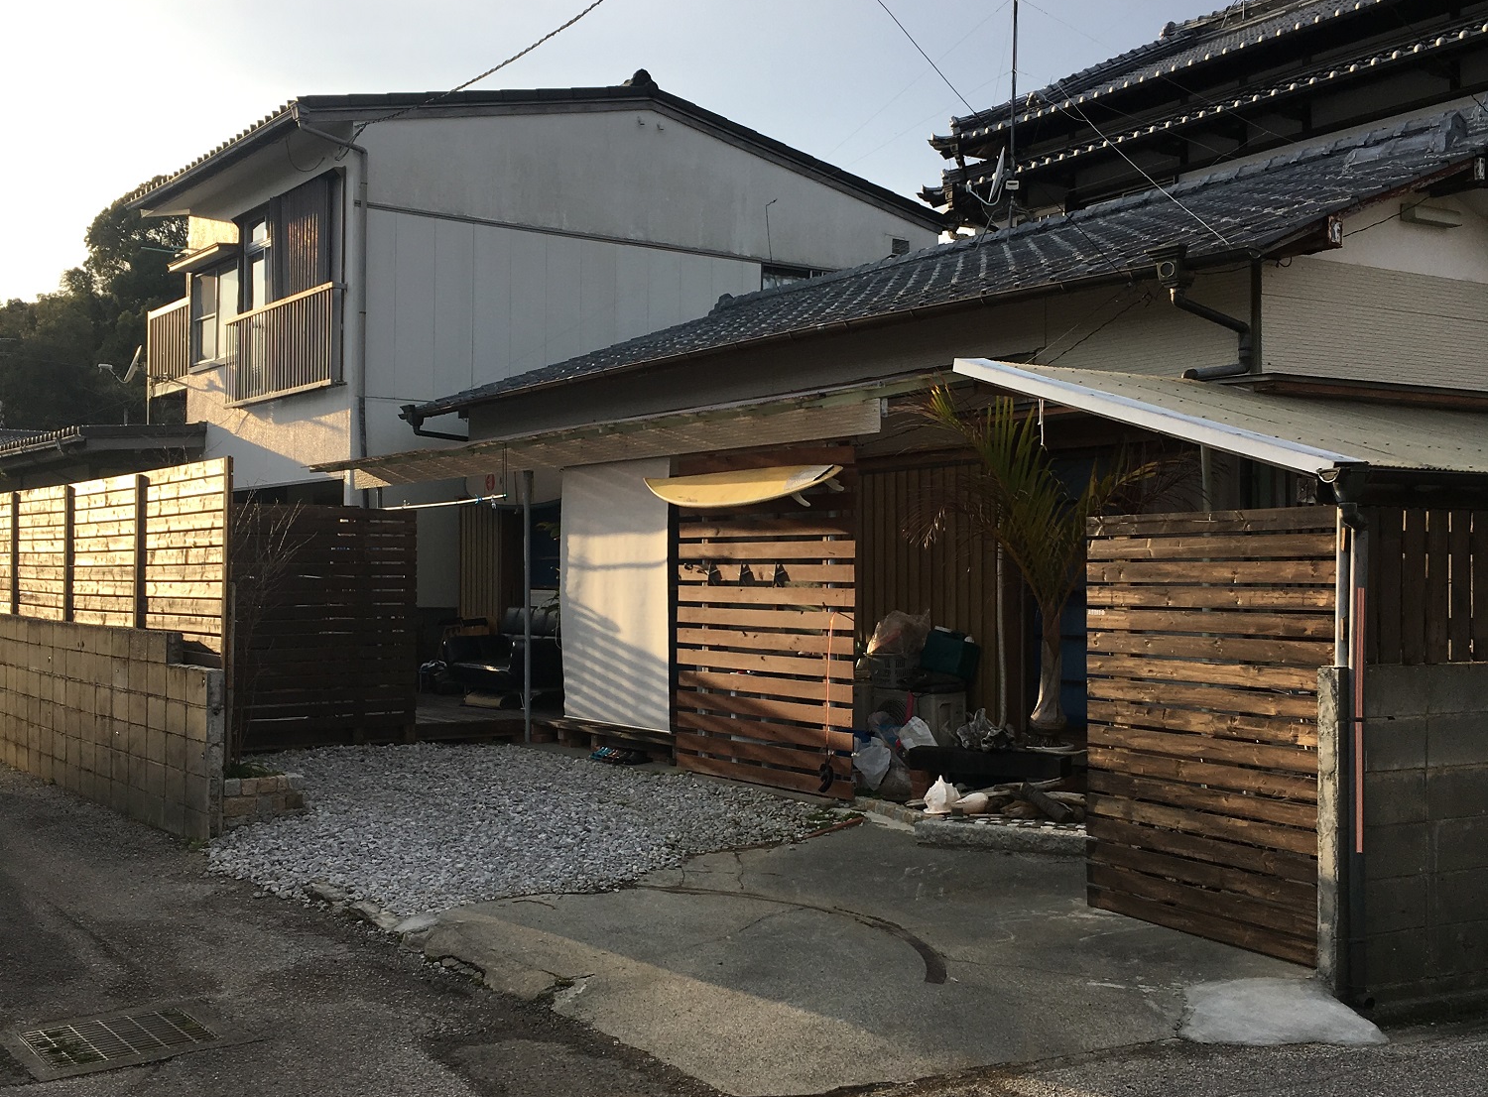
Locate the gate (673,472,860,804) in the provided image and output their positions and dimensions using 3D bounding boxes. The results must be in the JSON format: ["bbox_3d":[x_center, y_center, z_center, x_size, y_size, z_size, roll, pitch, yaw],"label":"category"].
[{"bbox_3d":[0.100,0.430,9.610,0.060,1.830,1.710,0,-1,-36],"label":"gate"}]

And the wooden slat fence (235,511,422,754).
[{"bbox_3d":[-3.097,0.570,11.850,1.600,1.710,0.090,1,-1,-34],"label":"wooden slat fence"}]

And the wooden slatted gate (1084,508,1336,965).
[{"bbox_3d":[1.870,0.717,6.785,0.060,1.730,1.420,0,-1,-28],"label":"wooden slatted gate"}]

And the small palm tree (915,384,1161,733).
[{"bbox_3d":[1.680,0.065,9.200,1.450,1.970,1.400,0,-1,0],"label":"small palm tree"}]

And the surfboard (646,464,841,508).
[{"bbox_3d":[-0.050,-0.340,9.280,0.520,0.160,1.880,-27,15,-33],"label":"surfboard"}]

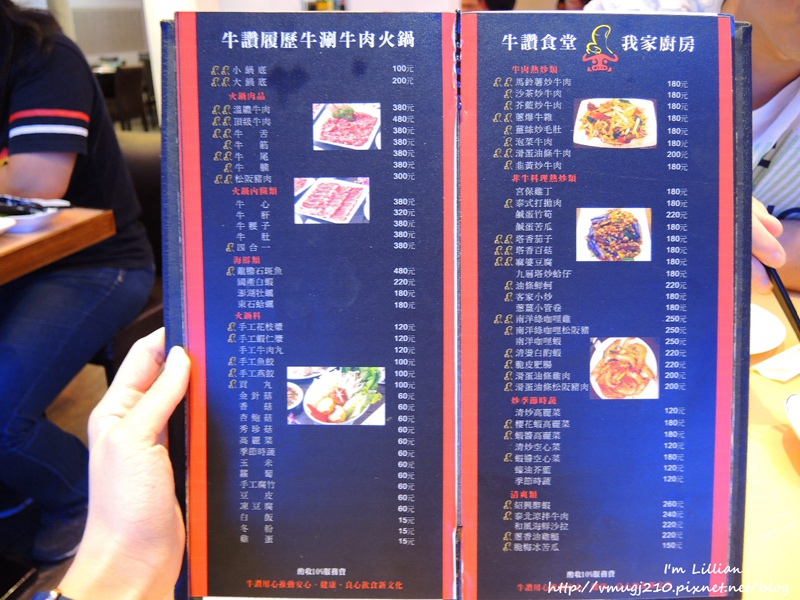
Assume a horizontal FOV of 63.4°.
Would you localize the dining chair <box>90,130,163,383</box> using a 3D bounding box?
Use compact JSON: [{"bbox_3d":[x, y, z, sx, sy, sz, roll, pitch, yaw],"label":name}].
[{"bbox_3d":[-0.885,-0.013,1.875,0.460,0.900,0.600,3,21,7],"label":"dining chair"}]

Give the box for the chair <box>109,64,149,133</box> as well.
[{"bbox_3d":[-4.090,-2.936,9.477,0.580,0.910,0.460,8,22,20],"label":"chair"}]

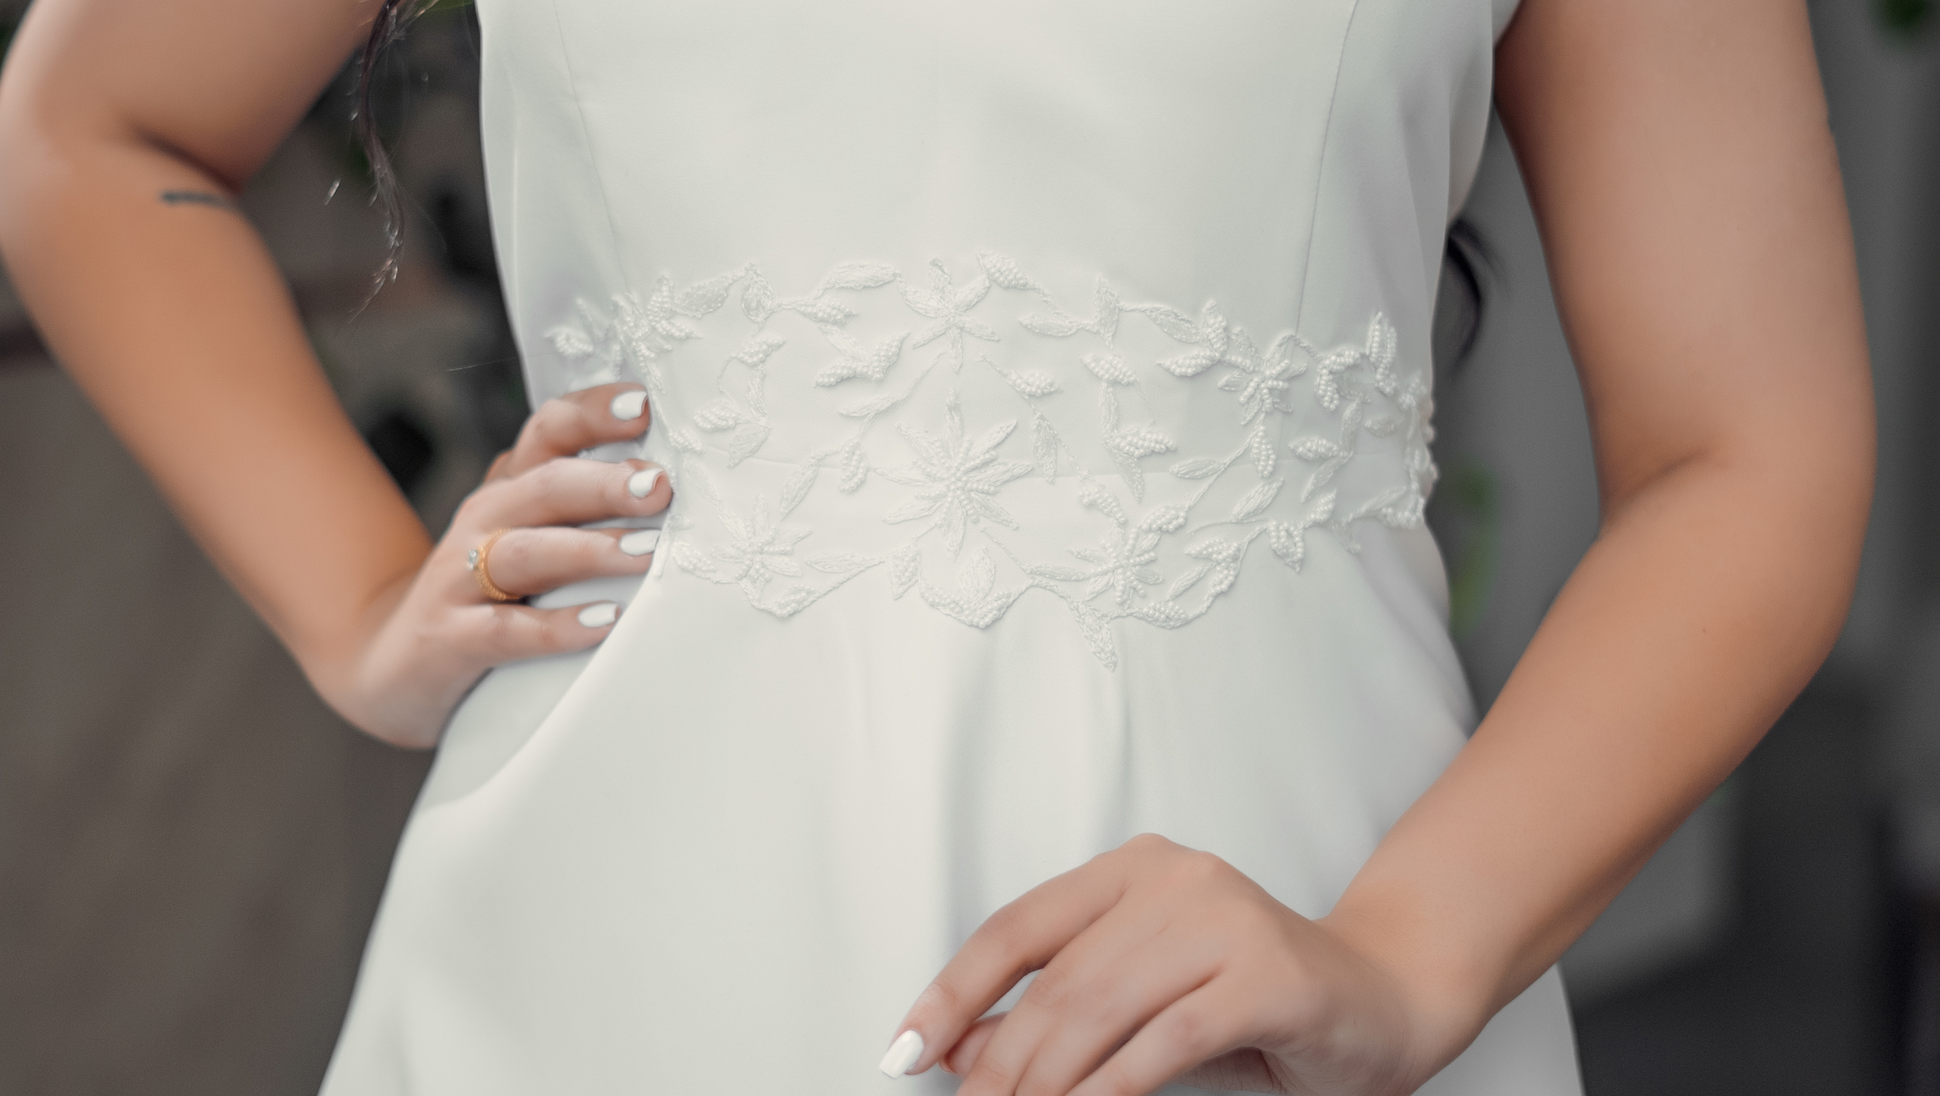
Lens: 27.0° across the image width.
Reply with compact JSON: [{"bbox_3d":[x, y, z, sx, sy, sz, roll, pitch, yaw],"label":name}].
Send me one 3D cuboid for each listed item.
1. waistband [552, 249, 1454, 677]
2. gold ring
[{"bbox_3d":[0.006,-0.025,1.197,0.272,0.120,0.130,0,1,6],"label":"waistband"},{"bbox_3d":[-0.137,0.005,1.189,0.024,0.021,0.004,5,-6,-30],"label":"gold ring"}]

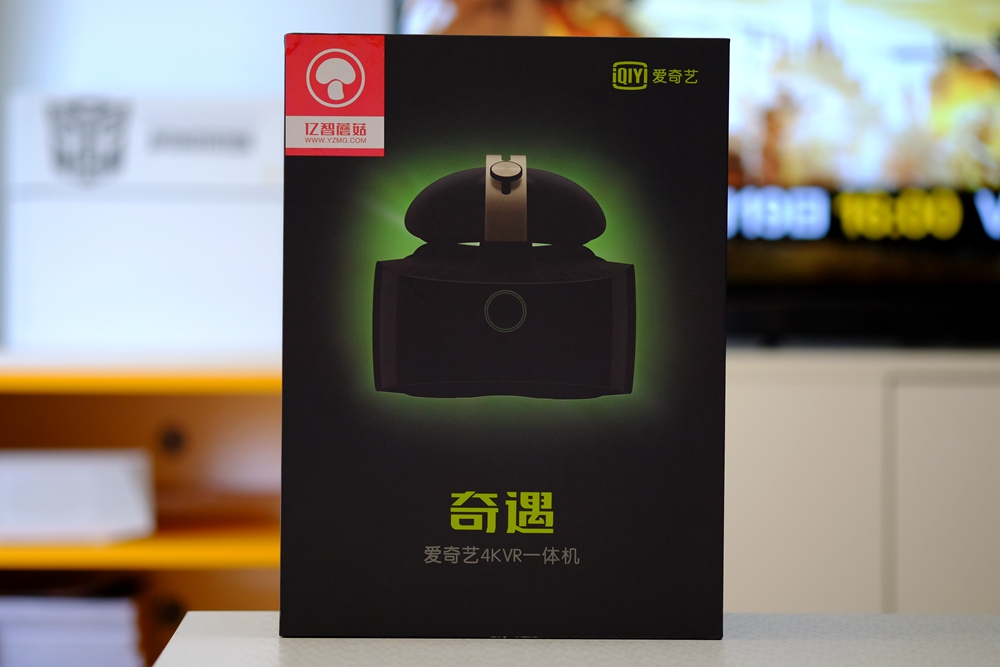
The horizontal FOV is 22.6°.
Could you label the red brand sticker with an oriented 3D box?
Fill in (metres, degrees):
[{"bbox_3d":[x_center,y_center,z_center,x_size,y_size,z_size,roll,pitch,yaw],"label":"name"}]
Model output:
[{"bbox_3d":[-0.101,-0.146,1.540,0.061,0.075,0.001,0,2,-2],"label":"red brand sticker"}]

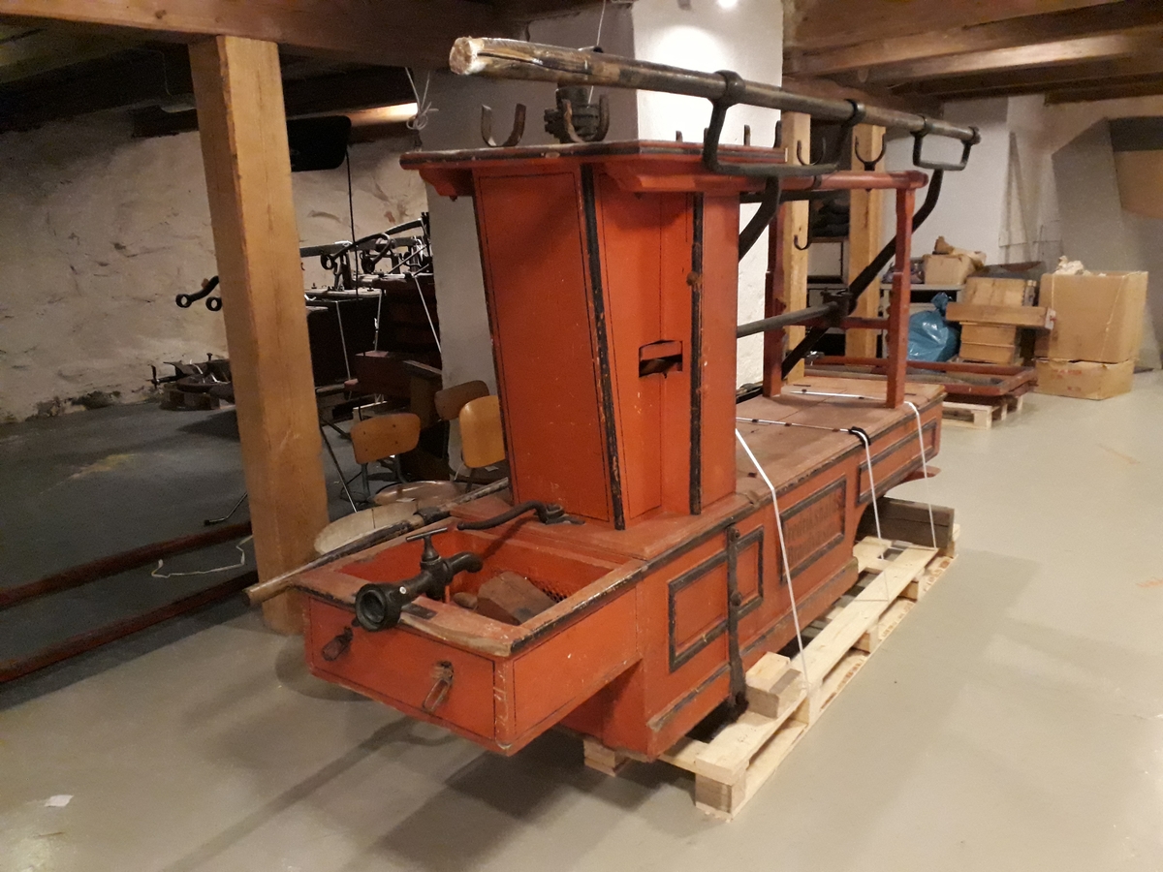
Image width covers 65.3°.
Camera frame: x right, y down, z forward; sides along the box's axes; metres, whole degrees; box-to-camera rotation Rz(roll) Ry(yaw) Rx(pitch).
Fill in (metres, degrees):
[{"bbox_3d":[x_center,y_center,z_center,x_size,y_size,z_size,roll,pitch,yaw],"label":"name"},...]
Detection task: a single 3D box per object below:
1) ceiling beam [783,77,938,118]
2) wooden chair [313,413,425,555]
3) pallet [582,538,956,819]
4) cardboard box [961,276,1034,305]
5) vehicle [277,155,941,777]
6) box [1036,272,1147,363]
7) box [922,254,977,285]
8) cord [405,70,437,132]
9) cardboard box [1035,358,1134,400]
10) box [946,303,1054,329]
[{"bbox_3d":[1.895,-2.290,6.191,0.201,0.201,2.215,10,18,43],"label":"ceiling beam"},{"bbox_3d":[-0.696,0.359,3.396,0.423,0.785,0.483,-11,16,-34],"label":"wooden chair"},{"bbox_3d":[0.704,0.649,3.406,0.800,0.140,2.180,8,17,36],"label":"pallet"},{"bbox_3d":[3.376,-1.151,7.226,0.280,0.220,0.500,-14,18,-40],"label":"cardboard box"},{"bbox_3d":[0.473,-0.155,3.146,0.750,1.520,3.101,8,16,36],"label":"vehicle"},{"bbox_3d":[4.097,-0.980,7.302,0.483,0.675,0.594,-13,17,-39],"label":"box"},{"bbox_3d":[3.767,-1.709,9.318,0.393,0.282,0.352,6,16,32],"label":"box"},{"bbox_3d":[-0.663,-1.384,3.750,0.130,0.260,0.100,-2,14,0],"label":"cord"},{"bbox_3d":[4.061,-0.497,7.343,0.463,0.292,0.544,-12,16,-35],"label":"cardboard box"},{"bbox_3d":[3.329,-0.970,7.201,0.220,0.145,0.803,-14,18,-40],"label":"box"}]

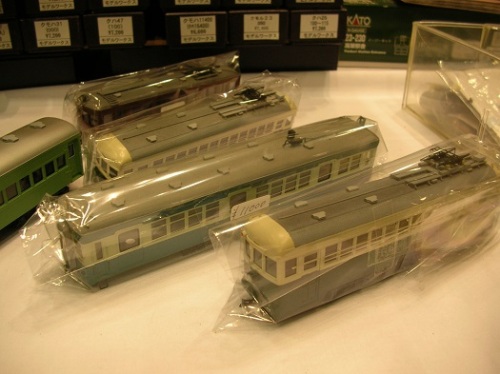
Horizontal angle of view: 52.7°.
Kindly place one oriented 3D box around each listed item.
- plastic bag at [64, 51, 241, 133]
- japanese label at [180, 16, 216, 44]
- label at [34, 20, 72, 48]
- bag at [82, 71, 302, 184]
[{"bbox_3d":[-0.070,-0.069,0.411,0.041,0.049,0.154,22,33,36],"label":"plastic bag"},{"bbox_3d":[-0.058,-0.175,0.563,0.040,0.028,0.001,-3,27,-9],"label":"japanese label"},{"bbox_3d":[-0.217,-0.169,0.557,0.036,0.028,0.001,-3,27,-9],"label":"label"},{"bbox_3d":[-0.031,-0.030,0.333,0.042,0.049,0.160,25,35,39],"label":"bag"}]

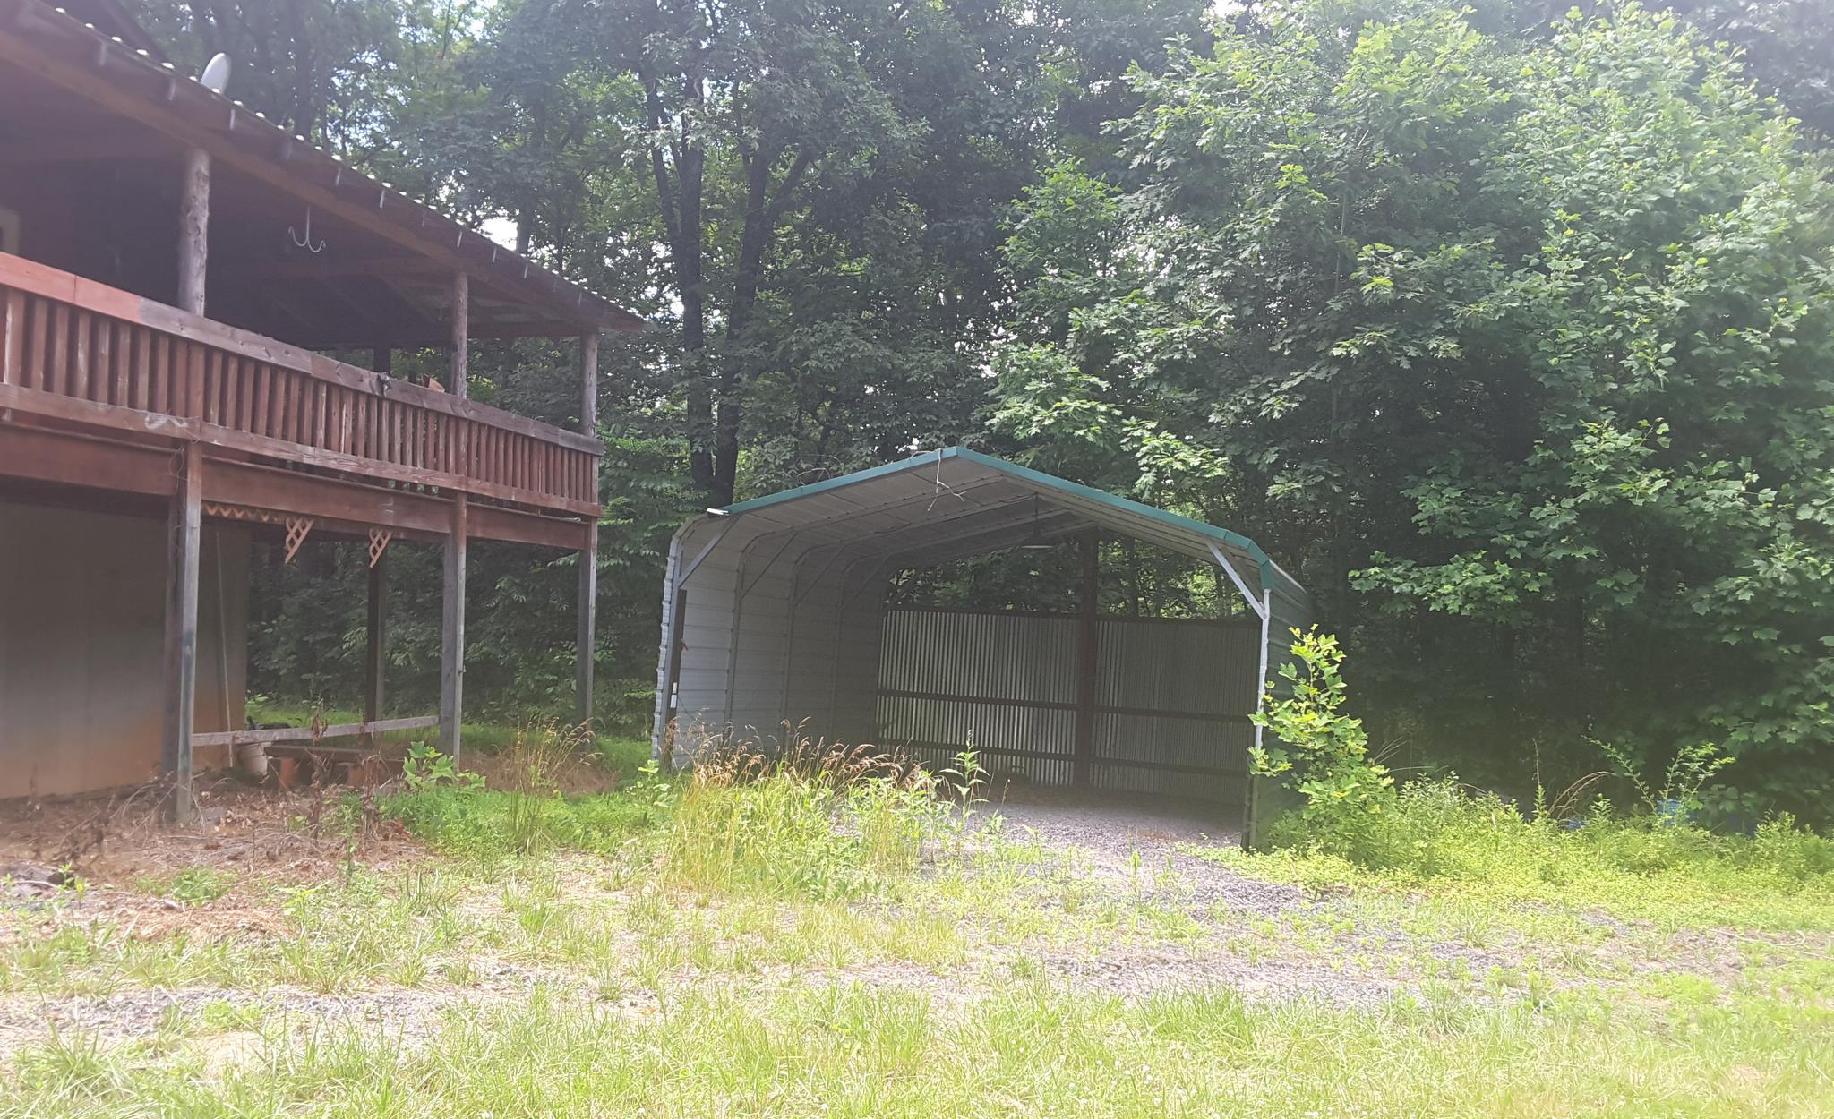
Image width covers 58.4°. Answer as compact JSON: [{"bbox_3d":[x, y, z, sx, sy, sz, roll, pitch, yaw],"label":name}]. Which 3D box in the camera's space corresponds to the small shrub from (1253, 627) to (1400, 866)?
[{"bbox_3d":[3.643,1.659,14.625,1.200,2.000,1.100,1,-2,0],"label":"small shrub"}]

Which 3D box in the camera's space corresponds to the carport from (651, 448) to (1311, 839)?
[{"bbox_3d":[1.310,0.962,18.987,6.080,3.570,6.420,3,-4,18],"label":"carport"}]

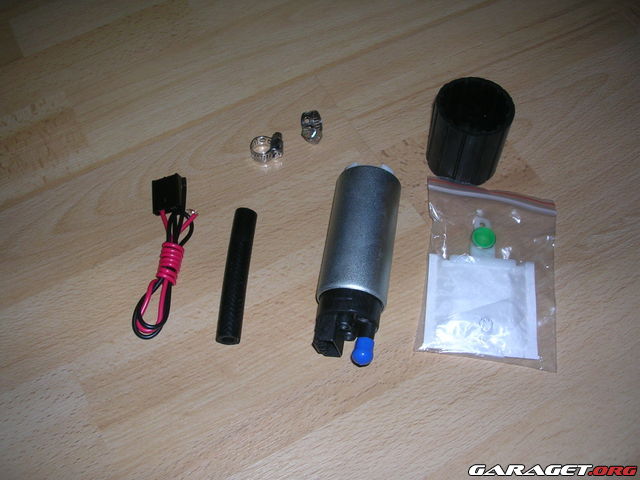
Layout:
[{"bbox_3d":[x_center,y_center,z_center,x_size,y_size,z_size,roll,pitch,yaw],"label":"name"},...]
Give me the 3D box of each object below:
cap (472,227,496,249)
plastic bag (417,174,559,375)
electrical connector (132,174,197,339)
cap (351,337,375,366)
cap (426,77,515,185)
[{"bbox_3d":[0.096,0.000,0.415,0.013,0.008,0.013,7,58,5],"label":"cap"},{"bbox_3d":[0.099,0.015,0.408,0.081,0.014,0.116,7,58,5],"label":"plastic bag"},{"bbox_3d":[-0.092,0.007,0.417,0.030,0.013,0.108,2,58,2],"label":"electrical connector"},{"bbox_3d":[0.023,0.060,0.372,0.011,0.011,0.013,7,58,6],"label":"cap"},{"bbox_3d":[0.093,-0.067,0.440,0.047,0.048,0.047,0,58,1],"label":"cap"}]

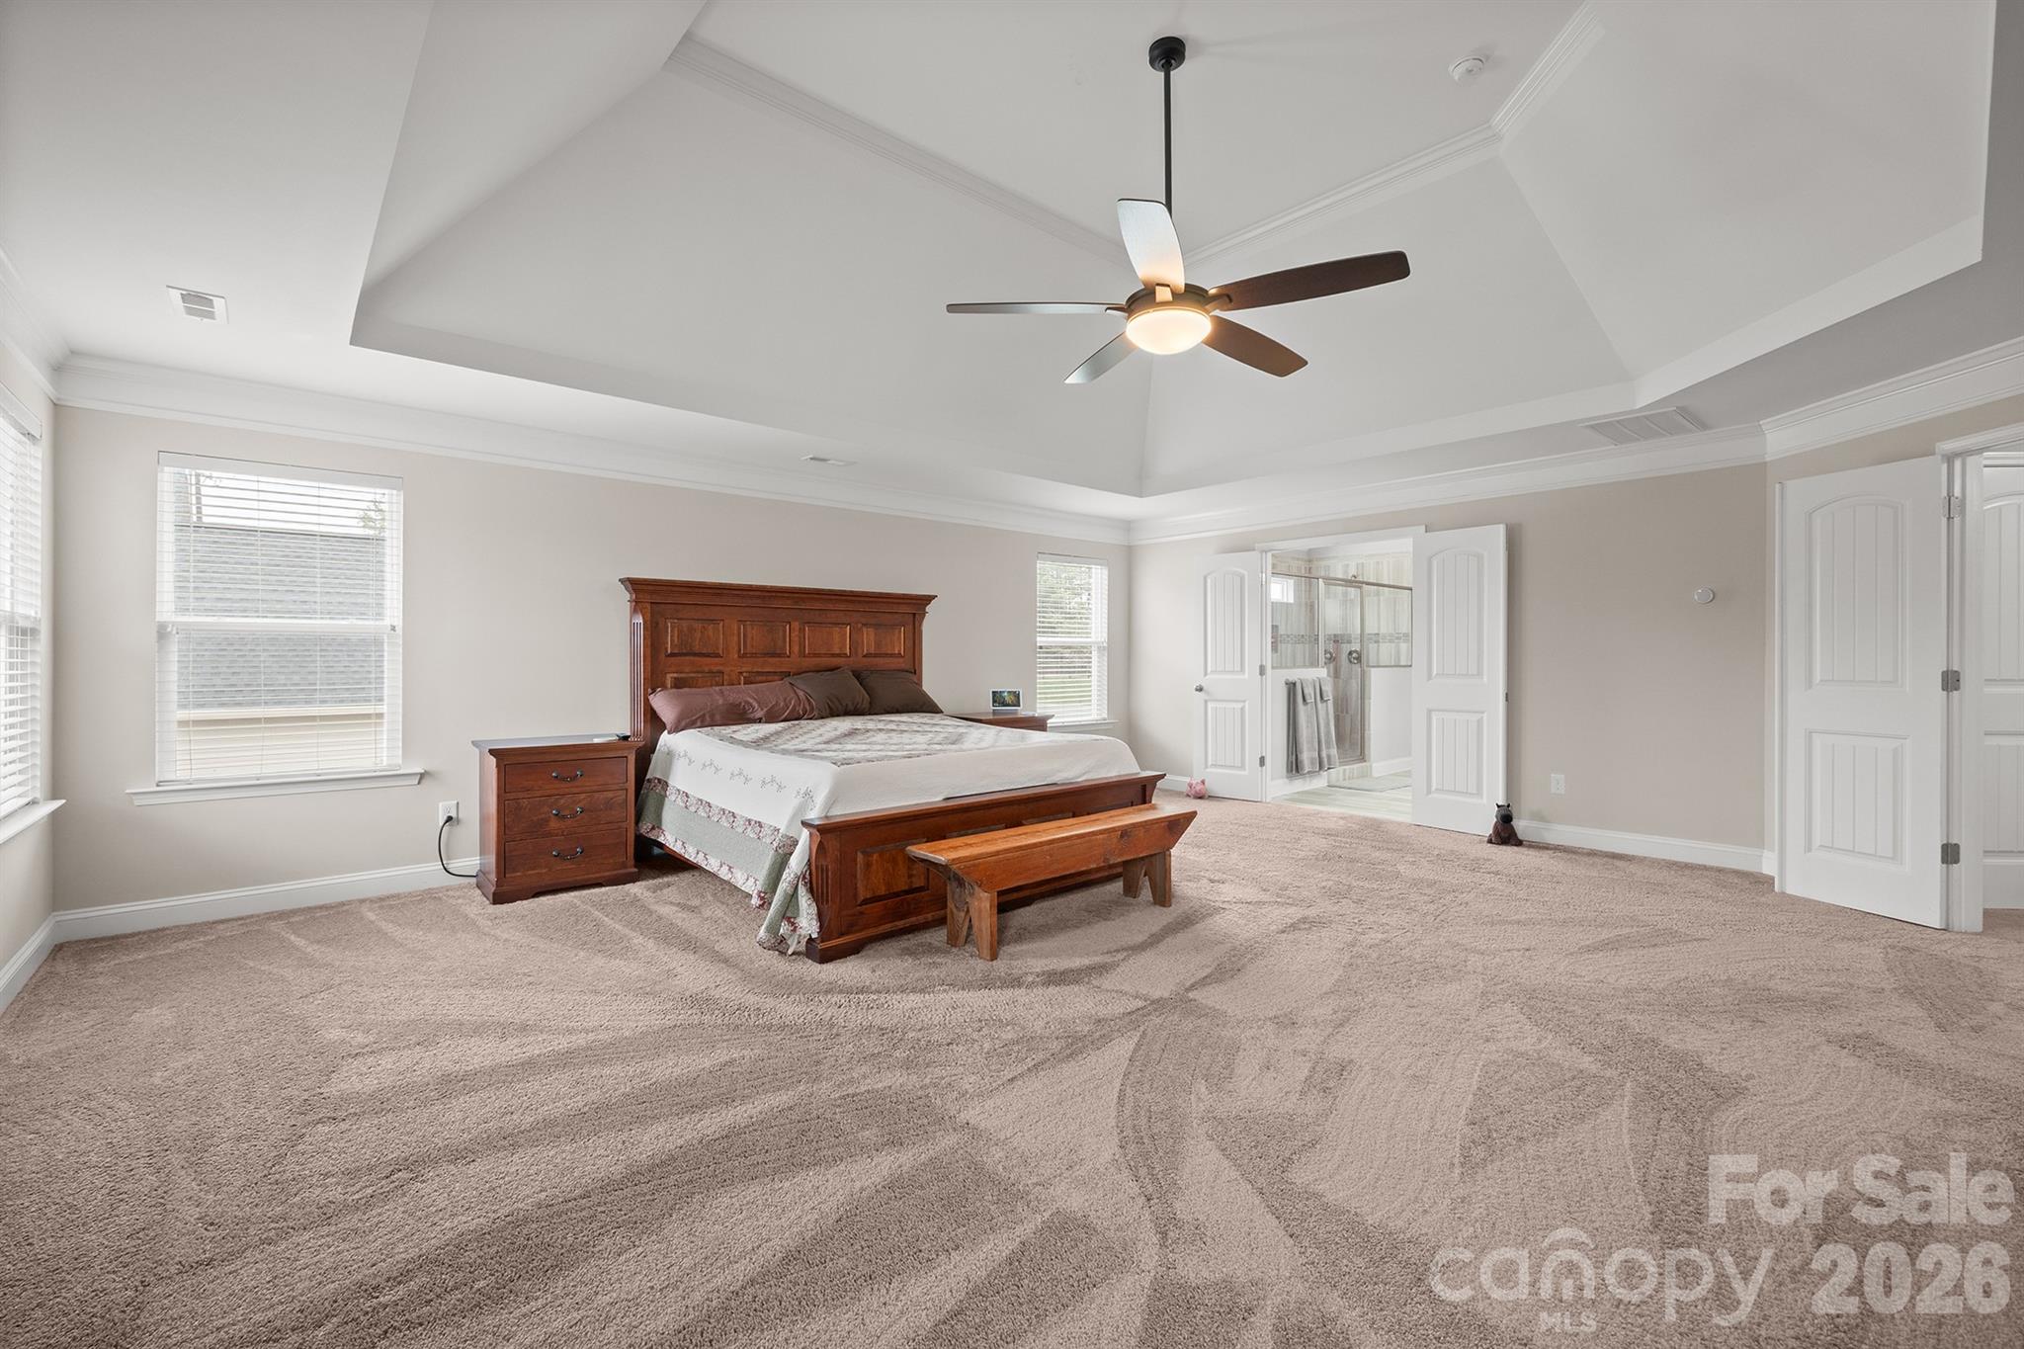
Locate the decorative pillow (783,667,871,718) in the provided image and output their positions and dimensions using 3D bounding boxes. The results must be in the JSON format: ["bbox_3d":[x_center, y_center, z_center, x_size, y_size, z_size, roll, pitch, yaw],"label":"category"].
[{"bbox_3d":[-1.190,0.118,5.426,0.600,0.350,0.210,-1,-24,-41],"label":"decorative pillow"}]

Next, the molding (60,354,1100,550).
[{"bbox_3d":[-1.400,-1.254,5.662,6.700,0.200,0.100,-1,1,-41],"label":"molding"}]

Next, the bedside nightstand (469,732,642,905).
[{"bbox_3d":[-2.371,0.727,4.416,0.705,0.743,0.476,-1,1,-41],"label":"bedside nightstand"}]

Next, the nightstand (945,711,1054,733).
[{"bbox_3d":[-0.083,0.698,6.417,0.705,0.743,0.476,-1,1,-41],"label":"nightstand"}]

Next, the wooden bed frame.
[{"bbox_3d":[-0.705,0.269,4.743,2.170,1.640,2.270,-1,1,-41],"label":"wooden bed frame"}]

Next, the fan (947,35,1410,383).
[{"bbox_3d":[0.586,-1.828,3.210,1.660,1.220,1.660,-1,1,-41],"label":"fan"}]

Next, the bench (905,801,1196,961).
[{"bbox_3d":[0.253,0.888,3.699,1.530,0.420,0.280,-1,1,-41],"label":"bench"}]

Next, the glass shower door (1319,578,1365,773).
[{"bbox_3d":[3.190,0.000,8.147,0.870,1.780,0.050,-1,1,-41],"label":"glass shower door"}]

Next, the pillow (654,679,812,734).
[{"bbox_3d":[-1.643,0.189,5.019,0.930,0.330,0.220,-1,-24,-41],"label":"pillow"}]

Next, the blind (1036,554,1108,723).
[{"bbox_3d":[0.547,-0.290,7.430,0.880,1.450,0.060,-1,1,-41],"label":"blind"}]

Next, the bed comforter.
[{"bbox_3d":[-0.646,0.690,4.659,2.210,0.770,1.950,-1,1,-41],"label":"bed comforter"}]

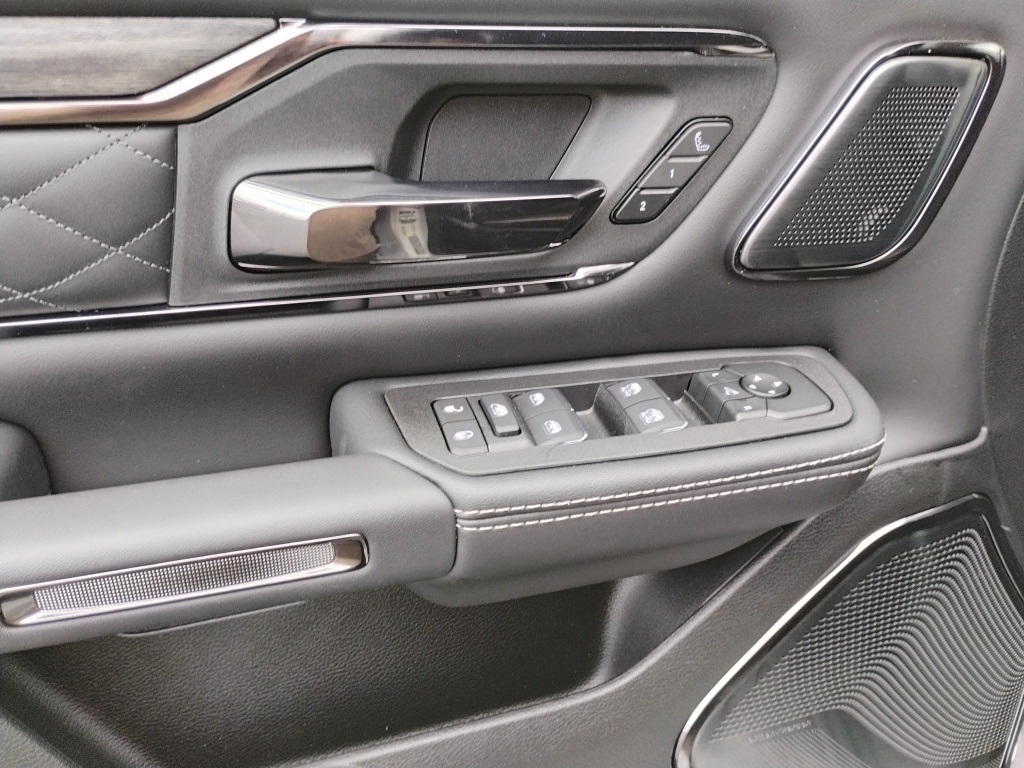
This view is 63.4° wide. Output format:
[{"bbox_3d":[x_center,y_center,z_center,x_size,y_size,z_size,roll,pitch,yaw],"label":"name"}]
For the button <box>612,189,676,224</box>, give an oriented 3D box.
[{"bbox_3d":[0.065,-0.086,0.404,0.030,0.017,0.007,-6,32,-15],"label":"button"}]

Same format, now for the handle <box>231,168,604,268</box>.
[{"bbox_3d":[-0.039,-0.066,0.358,0.156,0.039,0.047,-6,32,-15],"label":"handle"}]

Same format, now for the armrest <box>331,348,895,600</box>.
[{"bbox_3d":[0.049,0.041,0.409,0.257,0.068,0.093,-6,32,-15],"label":"armrest"}]

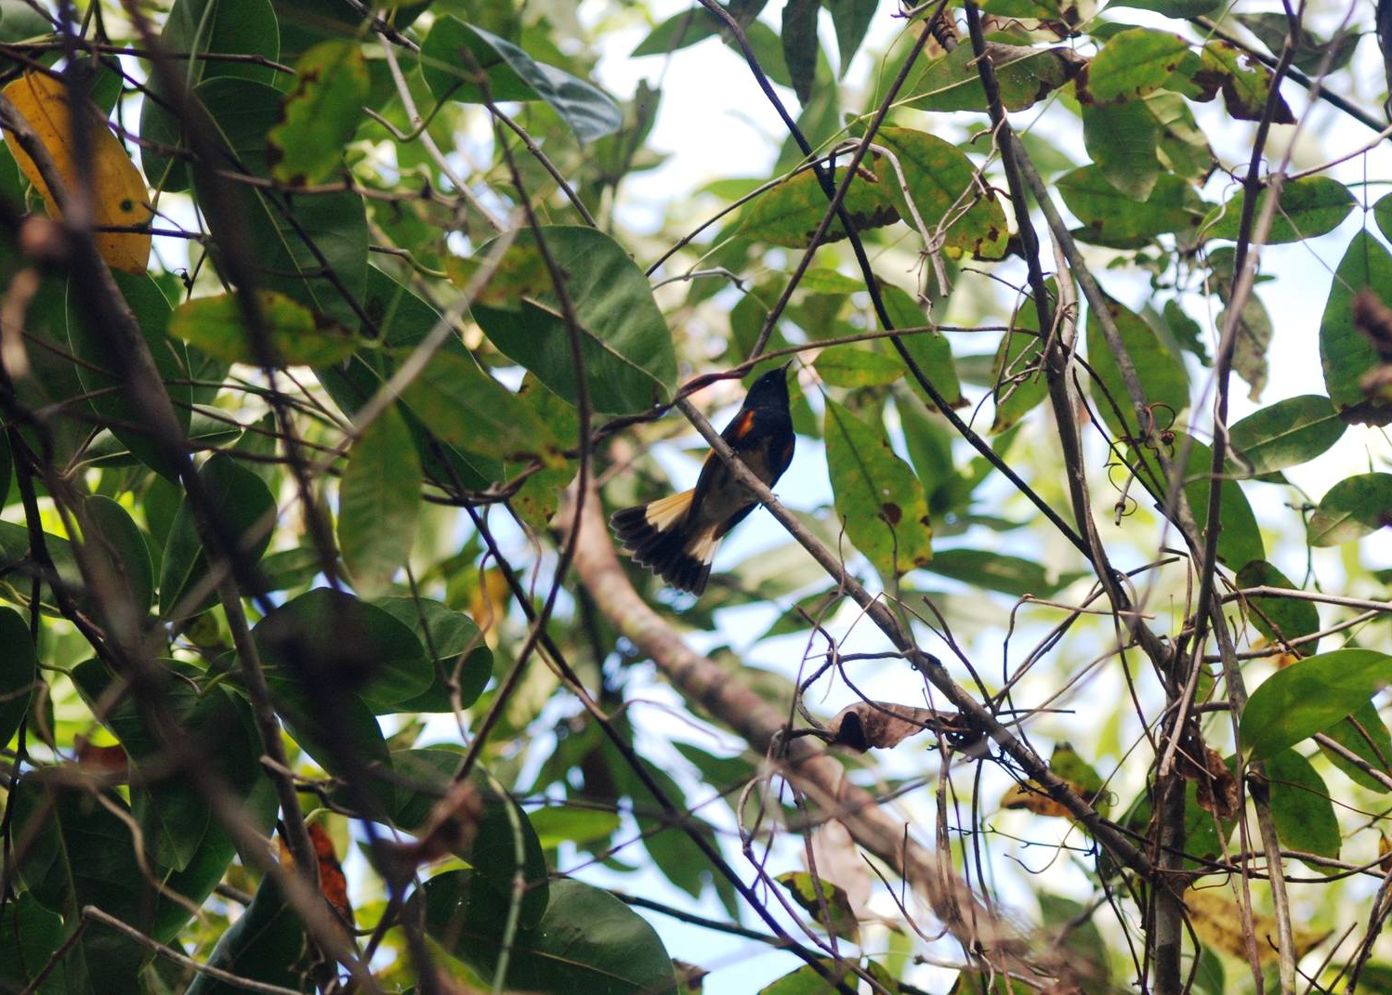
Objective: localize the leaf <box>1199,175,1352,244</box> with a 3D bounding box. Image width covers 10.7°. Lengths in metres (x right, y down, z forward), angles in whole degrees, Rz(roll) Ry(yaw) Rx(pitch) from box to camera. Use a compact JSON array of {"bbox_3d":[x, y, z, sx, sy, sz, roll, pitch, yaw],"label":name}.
[{"bbox_3d":[0.295,-0.146,3.780,0.083,0.016,0.045,-13,-45,-6],"label":"leaf"}]

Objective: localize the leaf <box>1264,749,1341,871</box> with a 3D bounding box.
[{"bbox_3d":[0.309,0.157,3.800,0.043,0.082,0.017,-37,-13,29],"label":"leaf"}]

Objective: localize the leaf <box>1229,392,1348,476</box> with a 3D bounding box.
[{"bbox_3d":[0.279,-0.030,3.520,0.061,0.012,0.030,-22,-66,11],"label":"leaf"}]

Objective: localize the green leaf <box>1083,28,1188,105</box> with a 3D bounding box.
[{"bbox_3d":[0.211,-0.205,3.550,0.055,0.012,0.034,-25,-66,12],"label":"green leaf"}]

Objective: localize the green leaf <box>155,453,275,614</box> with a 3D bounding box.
[{"bbox_3d":[-0.222,0.018,3.450,0.042,0.094,0.018,25,-34,-9],"label":"green leaf"}]

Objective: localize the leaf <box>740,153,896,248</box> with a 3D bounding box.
[{"bbox_3d":[0.061,-0.147,3.720,0.086,0.018,0.044,-18,-49,0],"label":"leaf"}]

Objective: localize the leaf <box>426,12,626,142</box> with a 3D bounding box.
[{"bbox_3d":[-0.082,-0.198,3.500,0.101,0.025,0.043,20,-65,-10],"label":"leaf"}]

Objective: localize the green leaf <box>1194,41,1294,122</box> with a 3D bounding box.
[{"bbox_3d":[0.261,-0.198,3.550,0.060,0.014,0.029,39,-70,-17],"label":"green leaf"}]

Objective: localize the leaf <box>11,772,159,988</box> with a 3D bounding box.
[{"bbox_3d":[-0.296,0.185,3.600,0.073,0.110,0.022,-13,-15,10],"label":"leaf"}]

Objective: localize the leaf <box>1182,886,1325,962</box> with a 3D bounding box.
[{"bbox_3d":[0.303,0.233,4.050,0.079,0.016,0.032,13,-64,-6],"label":"leaf"}]

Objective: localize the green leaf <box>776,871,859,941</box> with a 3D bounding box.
[{"bbox_3d":[0.059,0.198,3.600,0.053,0.014,0.022,39,-70,-17],"label":"green leaf"}]

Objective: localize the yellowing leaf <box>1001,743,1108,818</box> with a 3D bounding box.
[{"bbox_3d":[0.179,0.142,3.720,0.054,0.022,0.037,-2,-66,7],"label":"yellowing leaf"}]

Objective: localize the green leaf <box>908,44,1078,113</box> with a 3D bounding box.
[{"bbox_3d":[0.149,-0.210,3.740,0.088,0.018,0.042,-18,-49,0],"label":"green leaf"}]

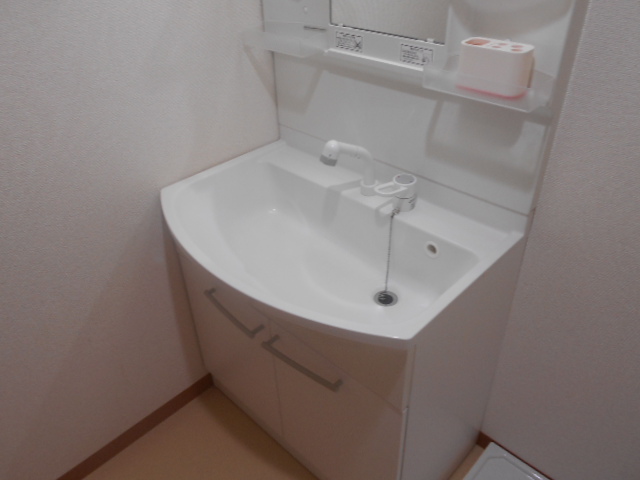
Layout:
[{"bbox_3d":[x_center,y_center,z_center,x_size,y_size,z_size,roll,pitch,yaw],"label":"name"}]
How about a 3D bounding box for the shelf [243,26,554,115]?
[{"bbox_3d":[0.100,-0.377,0.982,0.745,0.046,0.110,28,46,36],"label":"shelf"}]

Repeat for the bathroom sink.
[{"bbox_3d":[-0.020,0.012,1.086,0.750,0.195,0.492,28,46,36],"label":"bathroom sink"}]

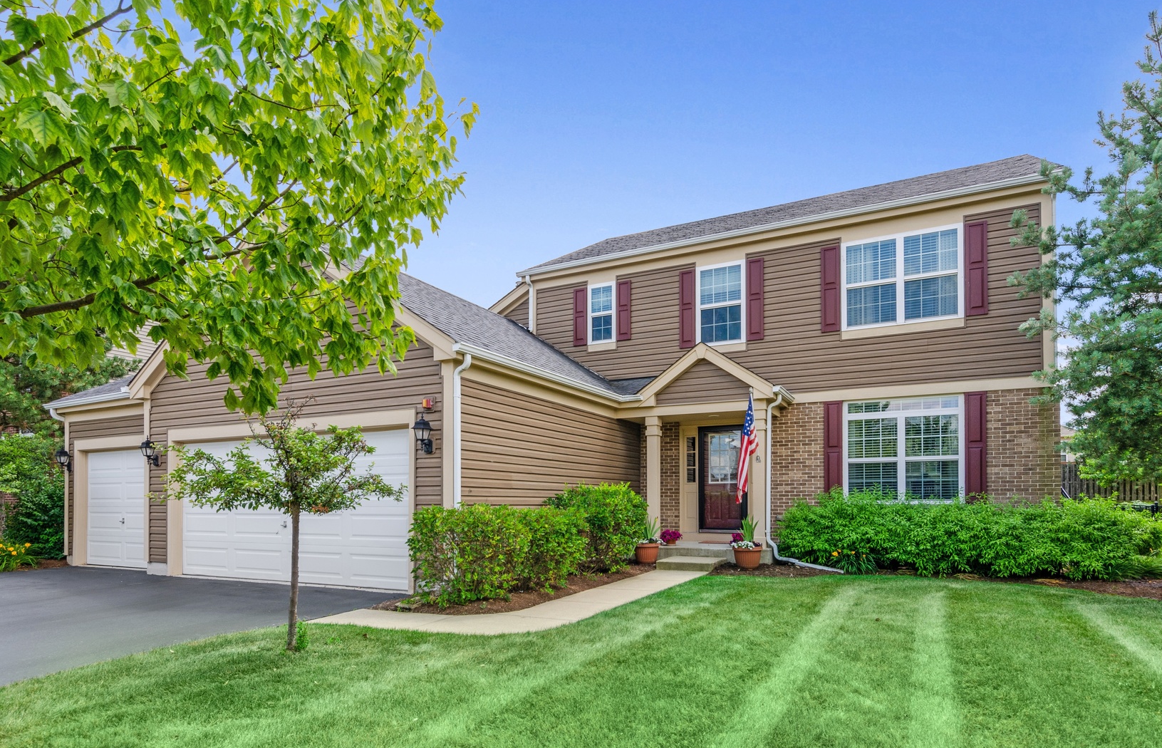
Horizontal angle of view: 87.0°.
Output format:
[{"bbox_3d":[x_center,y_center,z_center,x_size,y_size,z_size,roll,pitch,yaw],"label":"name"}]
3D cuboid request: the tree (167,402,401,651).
[{"bbox_3d":[-2.638,1.397,5.600,1.970,2.270,1.900,3,-6,-25],"label":"tree"}]

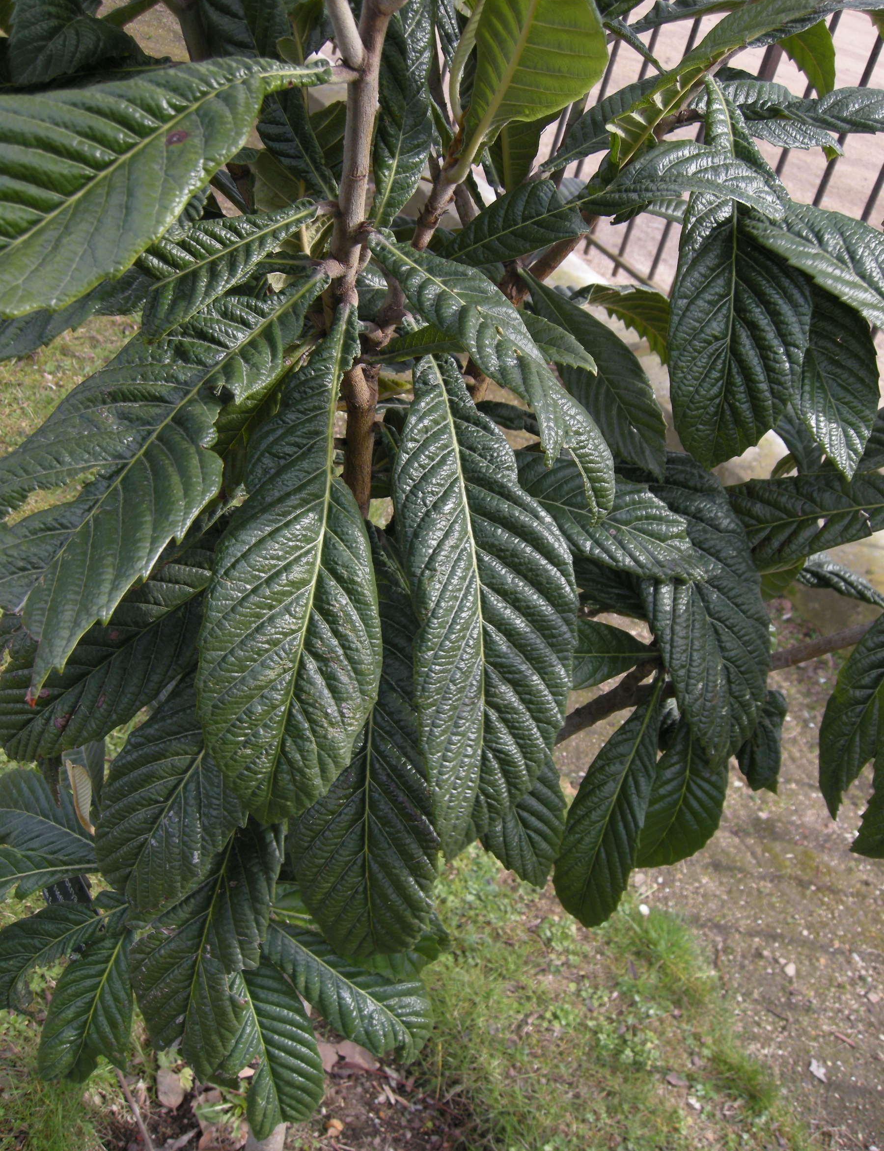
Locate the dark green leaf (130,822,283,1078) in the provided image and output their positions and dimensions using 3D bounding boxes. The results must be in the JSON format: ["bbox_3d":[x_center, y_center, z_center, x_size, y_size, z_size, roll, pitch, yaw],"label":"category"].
[{"bbox_3d":[-0.145,0.238,0.780,0.085,0.174,0.035,9,-13,9],"label":"dark green leaf"}]

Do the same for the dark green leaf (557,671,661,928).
[{"bbox_3d":[0.139,0.172,0.905,0.066,0.195,0.030,17,-3,14],"label":"dark green leaf"}]

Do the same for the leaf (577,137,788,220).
[{"bbox_3d":[0.136,-0.221,0.672,0.116,0.035,0.062,14,42,28],"label":"leaf"}]

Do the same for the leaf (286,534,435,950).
[{"bbox_3d":[-0.040,0.093,0.680,0.083,0.241,0.035,1,-10,0],"label":"leaf"}]

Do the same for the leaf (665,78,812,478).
[{"bbox_3d":[0.169,-0.180,0.695,0.080,0.241,0.045,1,-10,3],"label":"leaf"}]

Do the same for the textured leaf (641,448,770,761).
[{"bbox_3d":[0.168,0.021,0.780,0.083,0.201,0.045,-6,-6,-5],"label":"textured leaf"}]

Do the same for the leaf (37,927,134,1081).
[{"bbox_3d":[-0.296,0.370,1.045,0.075,0.127,0.030,15,-14,15],"label":"leaf"}]

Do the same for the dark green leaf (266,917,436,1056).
[{"bbox_3d":[-0.084,0.358,1.055,0.182,0.035,0.072,34,53,16],"label":"dark green leaf"}]

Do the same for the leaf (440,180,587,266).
[{"bbox_3d":[0.044,-0.210,0.718,0.095,0.025,0.058,-13,37,22],"label":"leaf"}]

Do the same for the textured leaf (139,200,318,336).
[{"bbox_3d":[-0.112,-0.177,0.670,0.060,0.030,0.139,29,50,26],"label":"textured leaf"}]

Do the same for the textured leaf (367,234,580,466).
[{"bbox_3d":[0.016,-0.128,0.637,0.053,0.035,0.210,-20,57,-25],"label":"textured leaf"}]

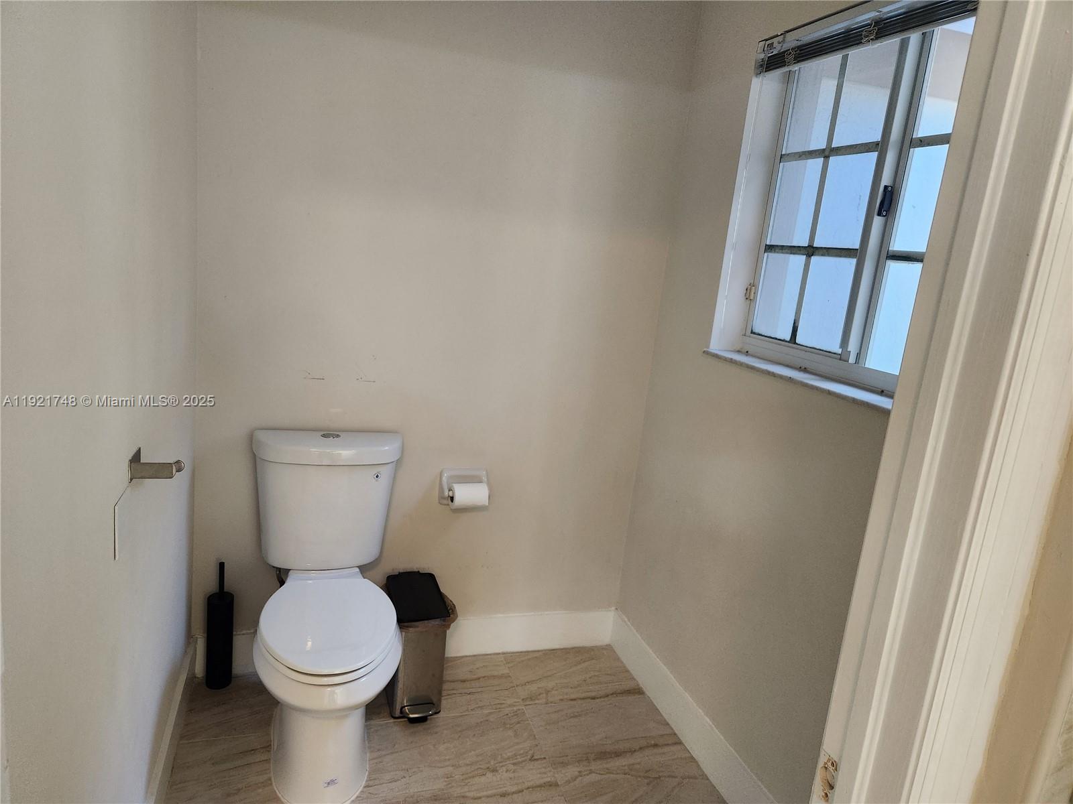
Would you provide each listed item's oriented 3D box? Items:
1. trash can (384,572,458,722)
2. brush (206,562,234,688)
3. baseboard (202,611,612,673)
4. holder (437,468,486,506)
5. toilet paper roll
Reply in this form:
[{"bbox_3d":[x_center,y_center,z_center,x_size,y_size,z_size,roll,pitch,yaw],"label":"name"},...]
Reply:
[{"bbox_3d":[-0.366,0.733,2.165,0.161,0.332,0.302,1,13,-22],"label":"trash can"},{"bbox_3d":[-0.933,0.654,2.102,0.072,0.392,0.072,2,12,-18],"label":"brush"},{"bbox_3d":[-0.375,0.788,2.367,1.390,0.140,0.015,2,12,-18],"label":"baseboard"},{"bbox_3d":[-0.226,0.280,2.248,0.152,0.122,0.090,2,12,-18],"label":"holder"},{"bbox_3d":[-0.209,0.291,2.220,0.106,0.082,0.082,2,12,-18],"label":"toilet paper roll"}]

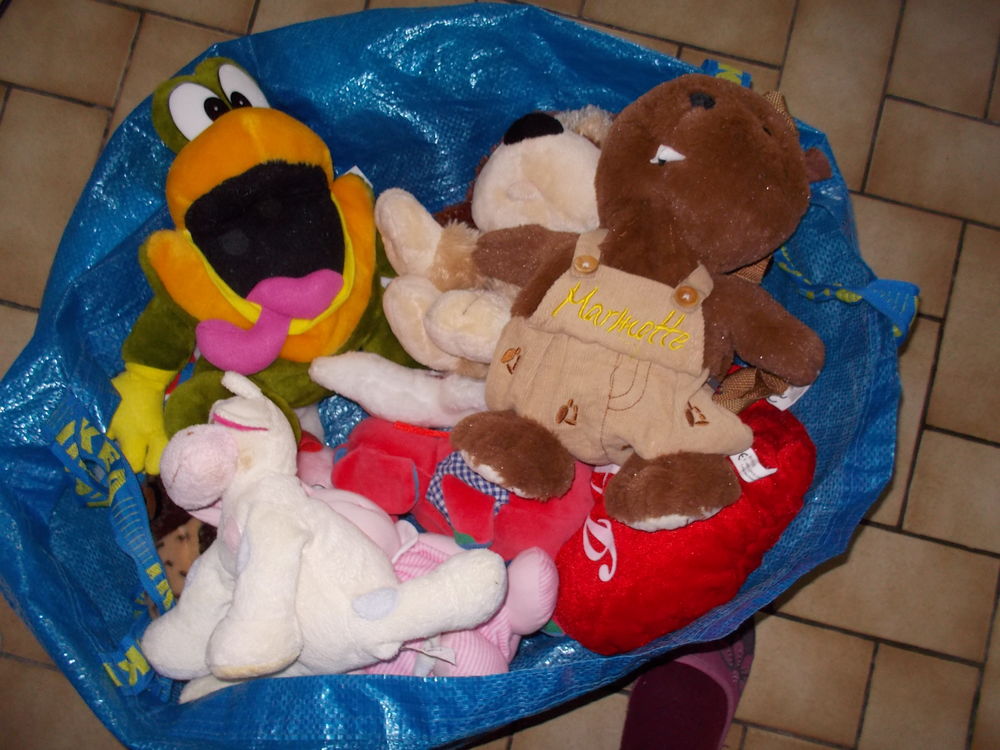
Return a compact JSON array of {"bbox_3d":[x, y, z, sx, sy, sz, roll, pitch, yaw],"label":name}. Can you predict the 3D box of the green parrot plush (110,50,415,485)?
[{"bbox_3d":[-0.179,-0.080,0.640,0.220,0.170,0.280,-12,113,-12],"label":"green parrot plush"}]

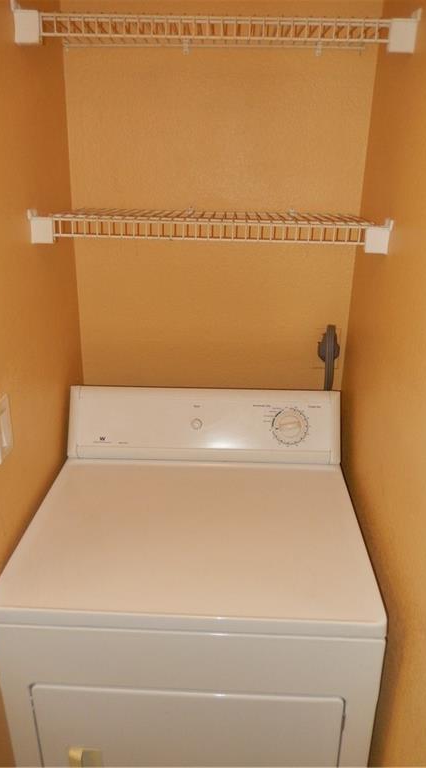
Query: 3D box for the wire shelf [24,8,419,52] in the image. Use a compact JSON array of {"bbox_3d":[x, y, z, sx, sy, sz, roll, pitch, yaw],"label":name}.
[{"bbox_3d":[0.007,-0.699,1.140,0.734,0.065,0.309,2,22,2],"label":"wire shelf"}]

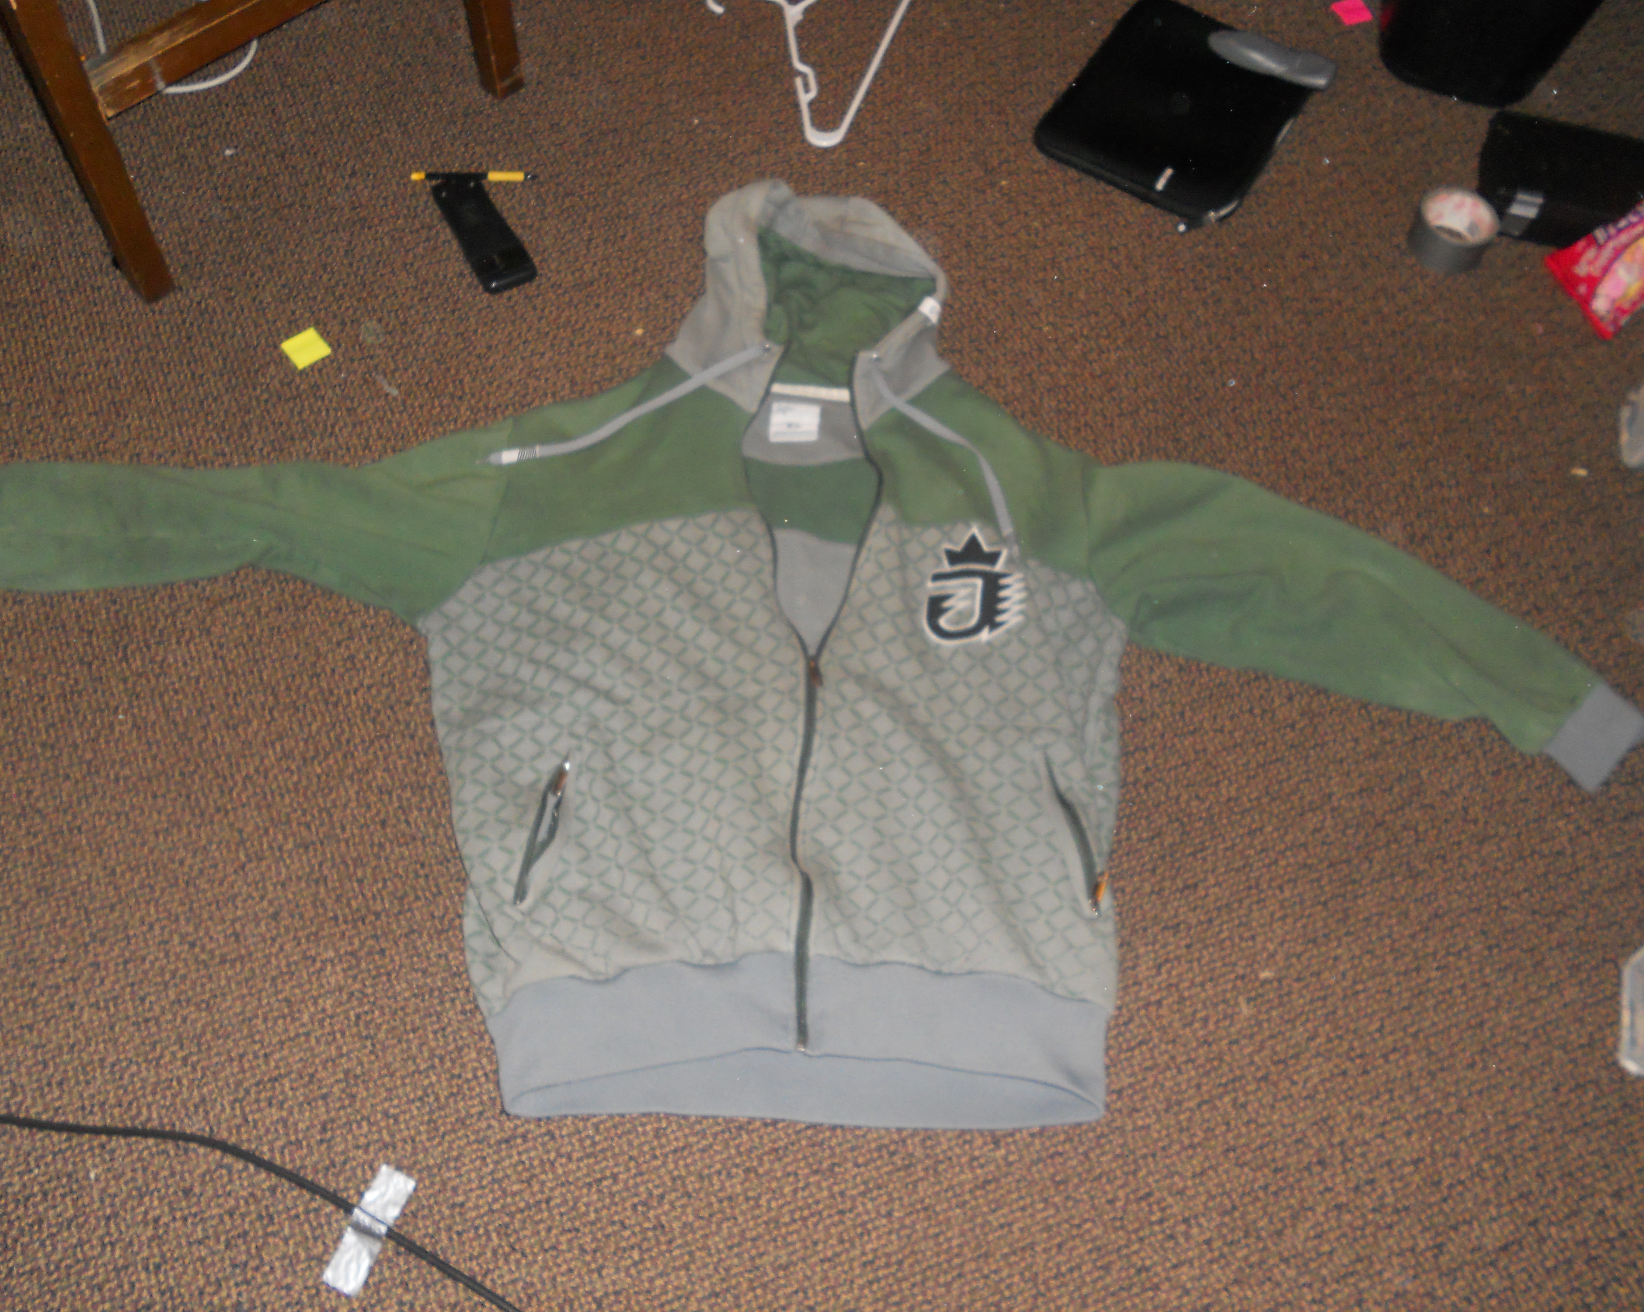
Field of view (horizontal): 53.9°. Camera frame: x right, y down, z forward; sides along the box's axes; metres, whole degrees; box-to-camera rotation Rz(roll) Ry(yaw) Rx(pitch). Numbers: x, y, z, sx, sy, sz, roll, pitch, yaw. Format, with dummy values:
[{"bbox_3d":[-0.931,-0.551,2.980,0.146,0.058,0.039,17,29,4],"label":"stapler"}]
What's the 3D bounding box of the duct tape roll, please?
[{"bbox_3d":[0.719,-0.483,1.841,0.089,0.046,0.089,1,58,-2],"label":"duct tape roll"}]

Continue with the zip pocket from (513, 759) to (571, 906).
[{"bbox_3d":[-0.241,0.148,1.396,0.026,0.016,0.147,13,59,5],"label":"zip pocket"}]

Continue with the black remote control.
[{"bbox_3d":[-0.377,-0.470,1.803,0.055,0.022,0.168,-23,62,-15],"label":"black remote control"}]

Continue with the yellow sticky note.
[{"bbox_3d":[-0.548,-0.327,1.717,0.040,0.005,0.042,-32,65,-20],"label":"yellow sticky note"}]

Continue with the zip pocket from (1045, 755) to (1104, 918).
[{"bbox_3d":[0.223,0.152,1.415,0.028,0.016,0.156,-10,59,-9],"label":"zip pocket"}]

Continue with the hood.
[{"bbox_3d":[-0.011,-0.383,1.724,0.300,0.090,0.335,1,58,-2],"label":"hood"}]

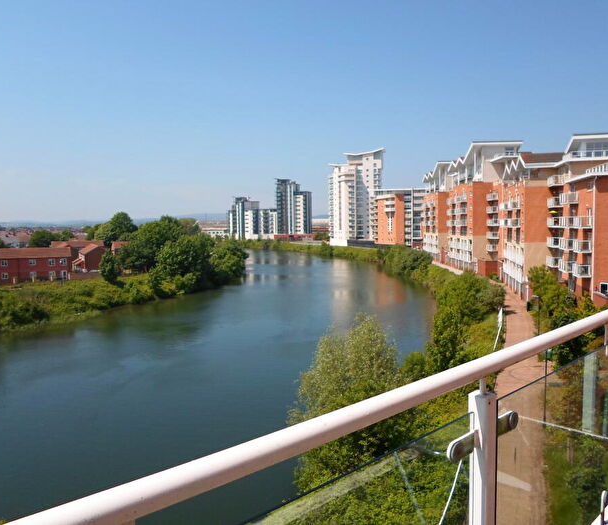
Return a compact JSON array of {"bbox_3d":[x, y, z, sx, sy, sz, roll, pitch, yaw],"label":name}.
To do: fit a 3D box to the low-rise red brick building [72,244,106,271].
[{"bbox_3d":[-52.289,-0.766,125.455,7.600,7.200,10.600,-3,5,-29],"label":"low-rise red brick building"}]

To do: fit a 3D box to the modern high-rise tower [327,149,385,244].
[{"bbox_3d":[27.199,-33.111,261.842,24.000,49.130,20.000,1,5,24],"label":"modern high-rise tower"}]

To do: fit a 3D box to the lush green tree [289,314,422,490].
[{"bbox_3d":[2.905,7.008,28.496,7.000,7.900,6.800,0,4,6],"label":"lush green tree"}]

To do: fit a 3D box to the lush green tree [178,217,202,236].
[{"bbox_3d":[-47.976,-11.137,209.705,10.500,14.800,10.500,-1,4,0],"label":"lush green tree"}]

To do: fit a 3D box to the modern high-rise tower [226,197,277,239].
[{"bbox_3d":[-35.604,-30.550,352.644,36.000,30.400,18.000,-1,4,-3],"label":"modern high-rise tower"}]

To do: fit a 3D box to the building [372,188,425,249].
[{"bbox_3d":[48.624,-21.988,246.101,24.000,27.400,20.000,1,5,28],"label":"building"}]

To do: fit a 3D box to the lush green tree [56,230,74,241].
[{"bbox_3d":[-80.615,-5.457,169.982,6.800,10.600,6.800,-1,4,0],"label":"lush green tree"}]

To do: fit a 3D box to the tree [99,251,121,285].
[{"bbox_3d":[-38.450,1.004,100.254,4.200,6.780,4.100,-2,5,-21],"label":"tree"}]

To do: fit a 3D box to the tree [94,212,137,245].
[{"bbox_3d":[-57.431,-7.465,155.580,13.000,15.470,12.000,-2,5,-20],"label":"tree"}]

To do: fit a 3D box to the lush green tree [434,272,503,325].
[{"bbox_3d":[21.433,4.214,65.220,8.200,5.870,7.500,1,5,18],"label":"lush green tree"}]

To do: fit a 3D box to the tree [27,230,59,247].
[{"bbox_3d":[-81.381,-4.879,158.385,9.000,10.280,8.500,-3,5,-27],"label":"tree"}]

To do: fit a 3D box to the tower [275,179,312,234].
[{"bbox_3d":[-7.139,-36.860,353.627,22.000,43.390,19.000,1,5,18],"label":"tower"}]

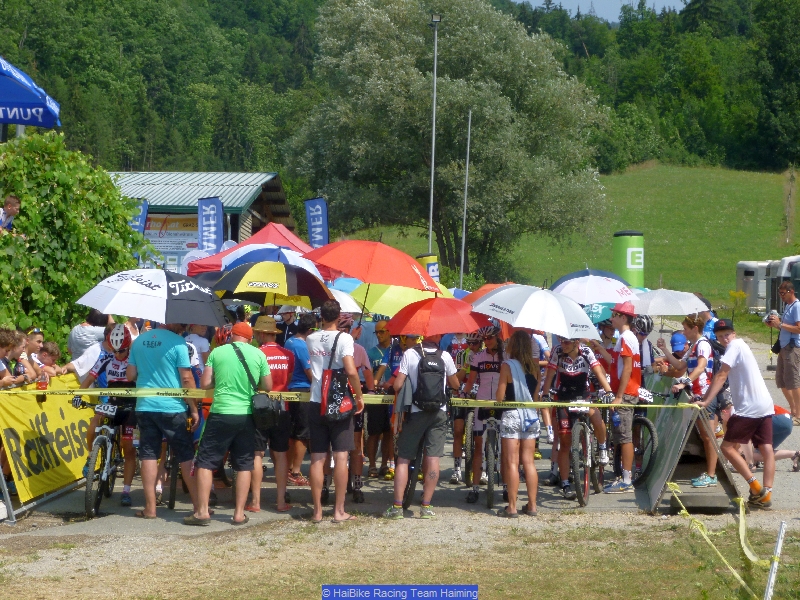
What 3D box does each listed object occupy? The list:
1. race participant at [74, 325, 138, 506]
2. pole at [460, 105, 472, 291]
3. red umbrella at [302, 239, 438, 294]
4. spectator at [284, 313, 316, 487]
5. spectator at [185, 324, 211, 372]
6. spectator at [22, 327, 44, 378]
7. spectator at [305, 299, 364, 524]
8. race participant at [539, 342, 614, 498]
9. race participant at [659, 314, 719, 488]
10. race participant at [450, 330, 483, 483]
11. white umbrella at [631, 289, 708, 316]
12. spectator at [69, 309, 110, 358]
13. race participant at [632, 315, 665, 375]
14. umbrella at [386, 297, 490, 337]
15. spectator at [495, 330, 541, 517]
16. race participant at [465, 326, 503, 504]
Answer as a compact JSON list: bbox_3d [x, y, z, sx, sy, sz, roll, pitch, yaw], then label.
[{"bbox_3d":[-2.709,1.062,17.066,0.620,1.680,0.750,0,2,-5],"label":"race participant"},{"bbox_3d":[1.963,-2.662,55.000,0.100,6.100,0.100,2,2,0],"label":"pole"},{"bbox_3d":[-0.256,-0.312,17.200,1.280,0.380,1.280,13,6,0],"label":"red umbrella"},{"bbox_3d":[-0.986,1.006,18.700,0.500,1.760,0.450,-1,-1,38],"label":"spectator"},{"bbox_3d":[-2.223,1.060,20.300,0.480,1.700,0.420,-1,-1,39],"label":"spectator"},{"bbox_3d":[-3.563,1.065,17.868,0.550,1.600,0.480,1,2,17],"label":"spectator"},{"bbox_3d":[-0.545,0.914,15.150,0.540,1.820,0.440,0,-1,3],"label":"spectator"},{"bbox_3d":[1.619,1.069,16.718,0.660,1.540,0.750,1,2,7],"label":"race participant"},{"bbox_3d":[2.840,0.999,18.200,0.650,1.700,0.500,1,-1,-17],"label":"race participant"},{"bbox_3d":[0.722,1.127,19.200,0.550,1.590,0.580,0,-1,6],"label":"race participant"},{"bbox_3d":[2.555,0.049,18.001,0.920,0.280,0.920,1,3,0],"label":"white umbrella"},{"bbox_3d":[-2.966,0.903,17.865,0.520,1.650,0.400,2,3,18],"label":"spectator"},{"bbox_3d":[2.489,0.997,18.900,0.560,1.690,0.520,0,-1,6],"label":"race participant"},{"bbox_3d":[0.335,0.132,15.700,0.940,0.410,0.940,1,9,0],"label":"umbrella"},{"bbox_3d":[1.066,1.111,16.667,0.440,1.660,0.360,0,2,0],"label":"spectator"},{"bbox_3d":[0.839,1.002,16.866,0.520,1.640,0.500,1,2,0],"label":"race participant"}]

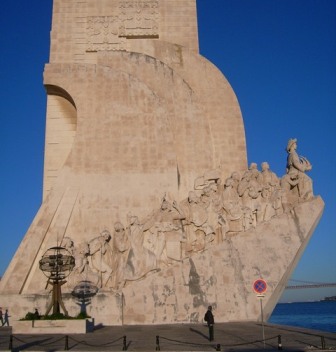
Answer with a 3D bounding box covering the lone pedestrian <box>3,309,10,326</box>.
[{"bbox_3d":[-16.410,14.442,46.085,0.800,1.655,0.500,-1,-16,0],"label":"lone pedestrian"}]

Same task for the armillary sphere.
[{"bbox_3d":[-8.674,8.190,35.400,2.900,5.338,2.900,-1,-16,0],"label":"armillary sphere"}]

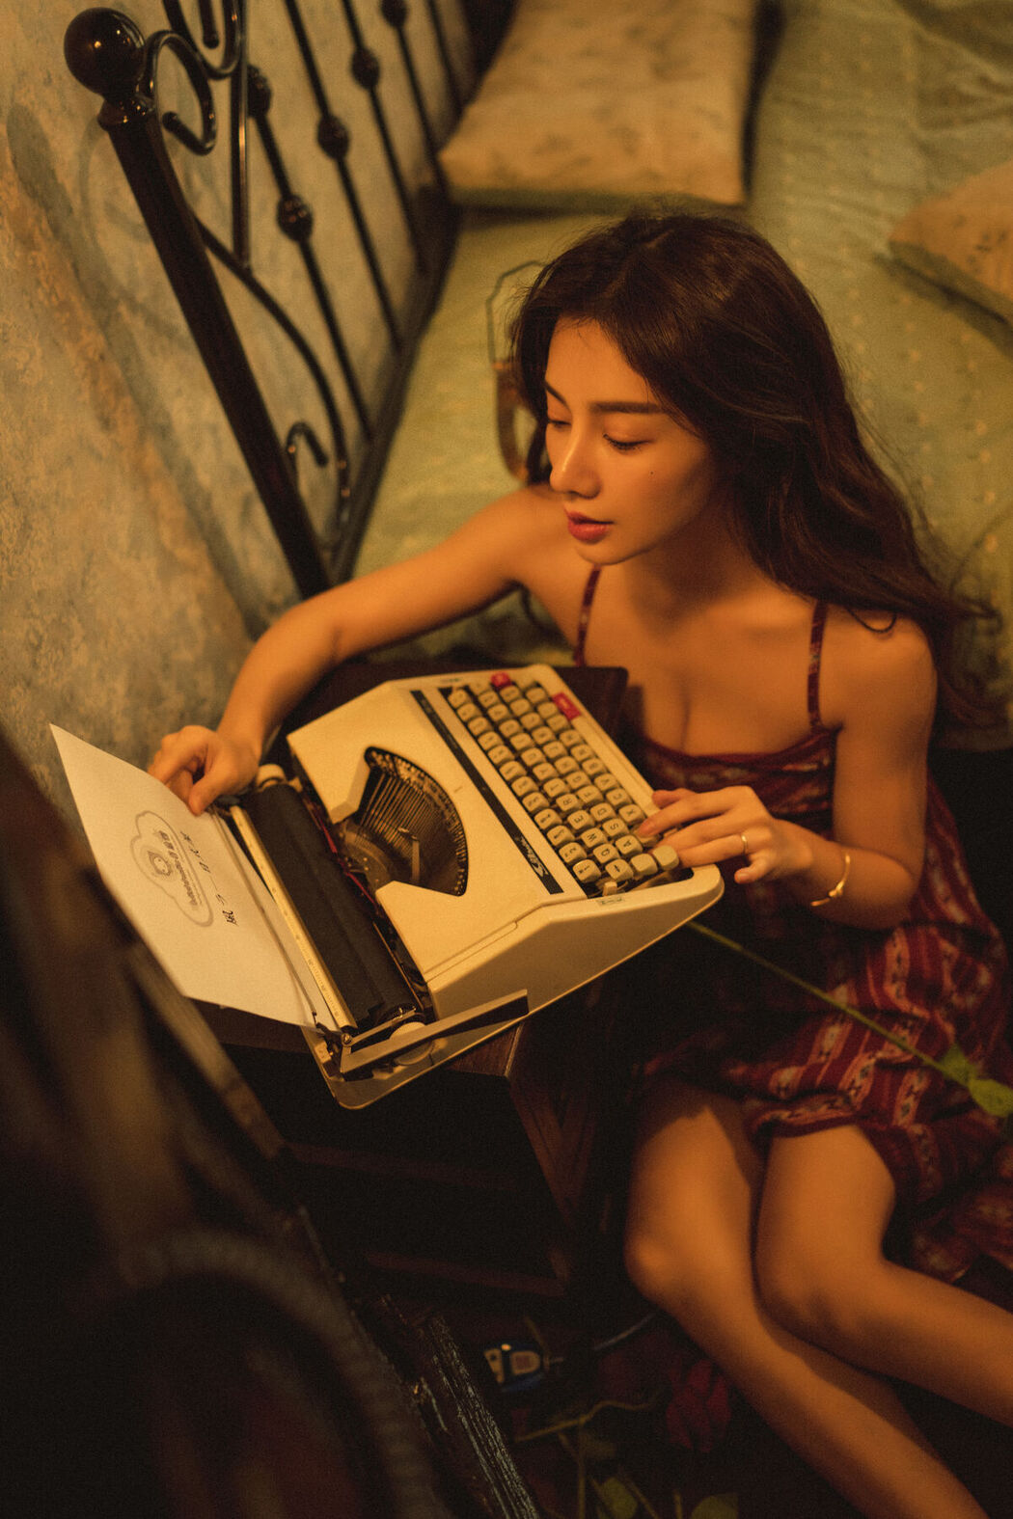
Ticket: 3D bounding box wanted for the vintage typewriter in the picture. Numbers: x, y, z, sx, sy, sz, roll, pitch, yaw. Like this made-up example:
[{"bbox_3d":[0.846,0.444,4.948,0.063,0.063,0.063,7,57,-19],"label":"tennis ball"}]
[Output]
[{"bbox_3d":[-0.041,0.061,1.076,0.318,0.097,0.314,-29,46,-8],"label":"vintage typewriter"}]

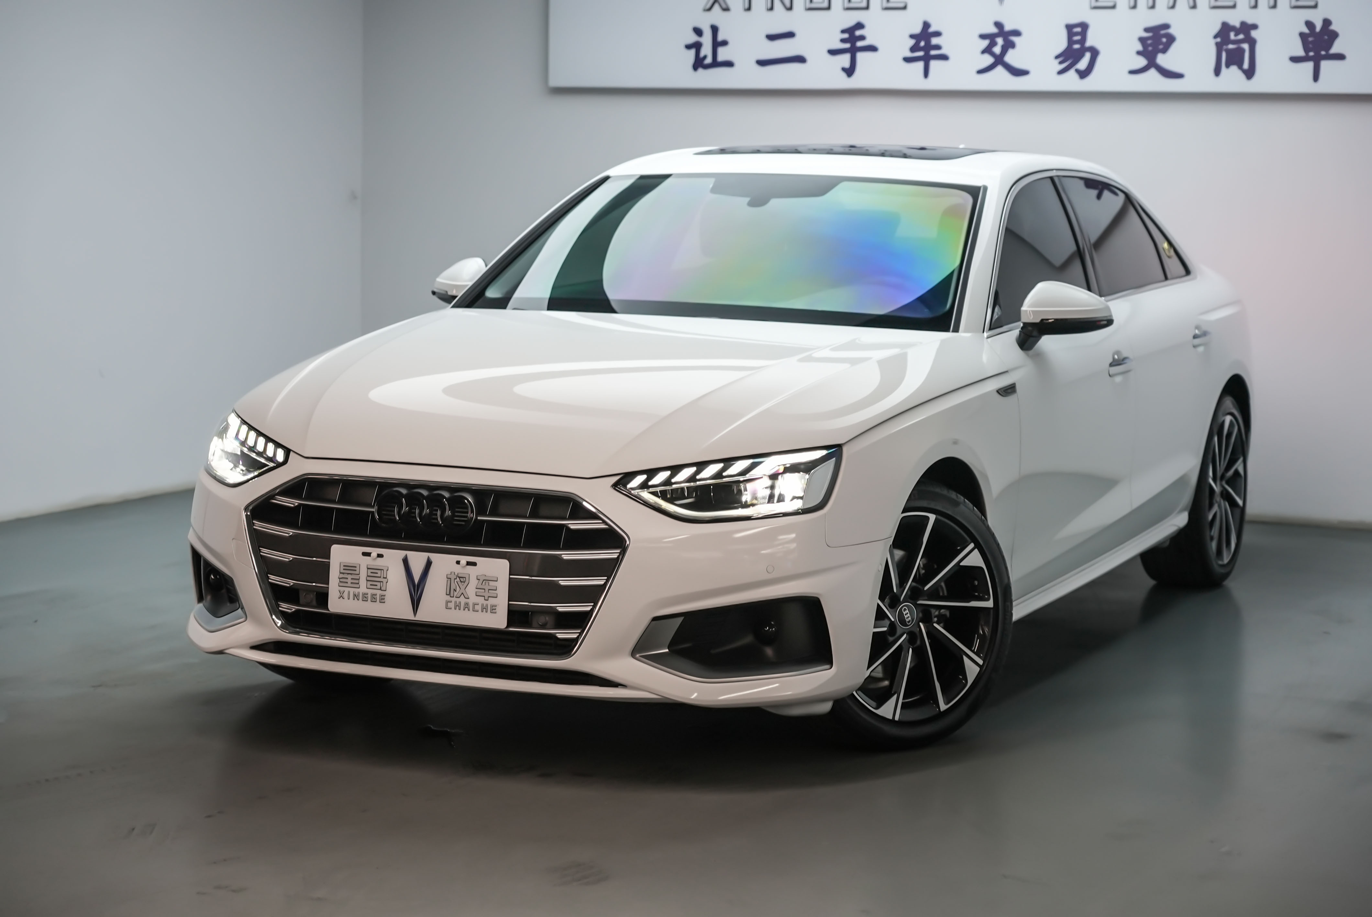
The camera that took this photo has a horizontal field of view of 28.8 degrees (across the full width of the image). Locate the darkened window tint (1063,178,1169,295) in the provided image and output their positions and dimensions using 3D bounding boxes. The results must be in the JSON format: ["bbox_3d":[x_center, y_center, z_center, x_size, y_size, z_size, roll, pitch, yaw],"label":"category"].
[{"bbox_3d":[1.270,-0.669,7.966,0.050,0.380,0.890,-26,-5,22],"label":"darkened window tint"}]

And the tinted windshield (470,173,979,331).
[{"bbox_3d":[0.127,-0.562,7.178,1.440,0.100,0.880,4,35,24],"label":"tinted windshield"}]

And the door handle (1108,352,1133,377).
[{"bbox_3d":[1.208,-0.257,7.404,0.050,0.050,0.215,4,6,24],"label":"door handle"}]

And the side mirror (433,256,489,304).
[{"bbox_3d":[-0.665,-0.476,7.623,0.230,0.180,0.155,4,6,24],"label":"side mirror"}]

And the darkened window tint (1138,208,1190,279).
[{"bbox_3d":[1.530,-0.693,8.565,0.030,0.255,0.388,-27,-5,21],"label":"darkened window tint"}]

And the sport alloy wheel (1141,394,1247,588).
[{"bbox_3d":[1.677,0.101,8.861,0.245,0.650,0.655,4,6,24],"label":"sport alloy wheel"}]

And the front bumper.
[{"bbox_3d":[-0.482,0.252,5.921,1.800,0.530,0.470,4,6,24],"label":"front bumper"}]

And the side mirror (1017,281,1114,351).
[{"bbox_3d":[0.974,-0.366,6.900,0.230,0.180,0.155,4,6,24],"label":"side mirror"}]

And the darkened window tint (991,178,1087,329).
[{"bbox_3d":[0.910,-0.565,7.144,0.050,0.425,1.026,-25,-6,25],"label":"darkened window tint"}]

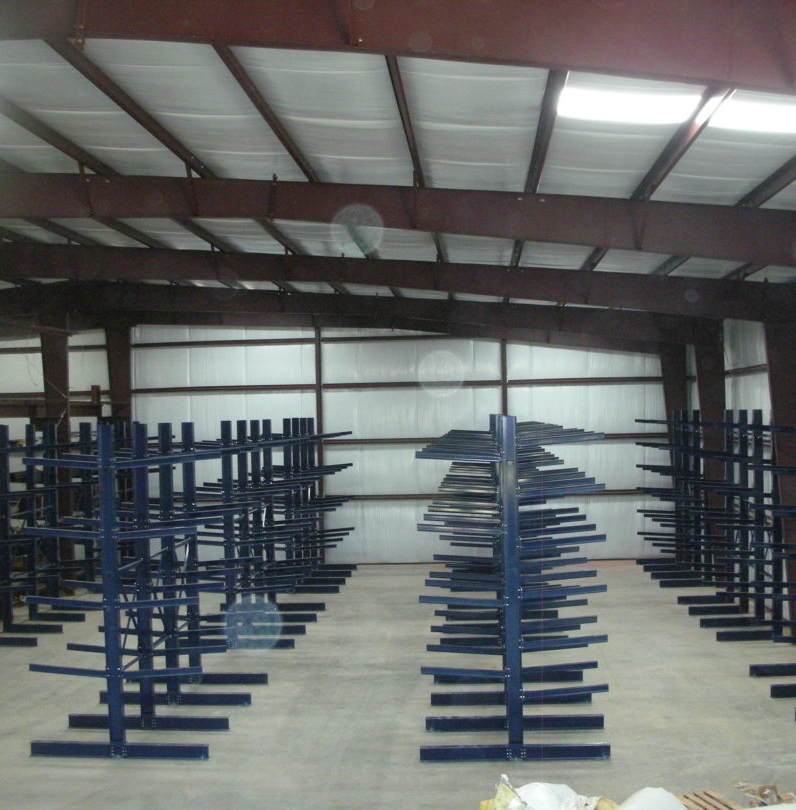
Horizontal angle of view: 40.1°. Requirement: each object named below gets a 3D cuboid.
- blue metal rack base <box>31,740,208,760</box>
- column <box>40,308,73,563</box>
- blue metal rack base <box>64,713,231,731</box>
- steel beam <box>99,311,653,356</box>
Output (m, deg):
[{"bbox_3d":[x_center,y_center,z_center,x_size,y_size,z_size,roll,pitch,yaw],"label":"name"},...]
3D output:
[{"bbox_3d":[-4.065,5.052,15.950,2.633,0.200,0.140,-1,0,6],"label":"blue metal rack base"},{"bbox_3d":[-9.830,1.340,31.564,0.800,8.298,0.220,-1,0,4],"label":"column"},{"bbox_3d":[-3.997,5.088,17.500,2.597,0.200,0.140,-1,0,6],"label":"blue metal rack base"},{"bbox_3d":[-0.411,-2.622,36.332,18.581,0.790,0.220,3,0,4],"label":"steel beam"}]

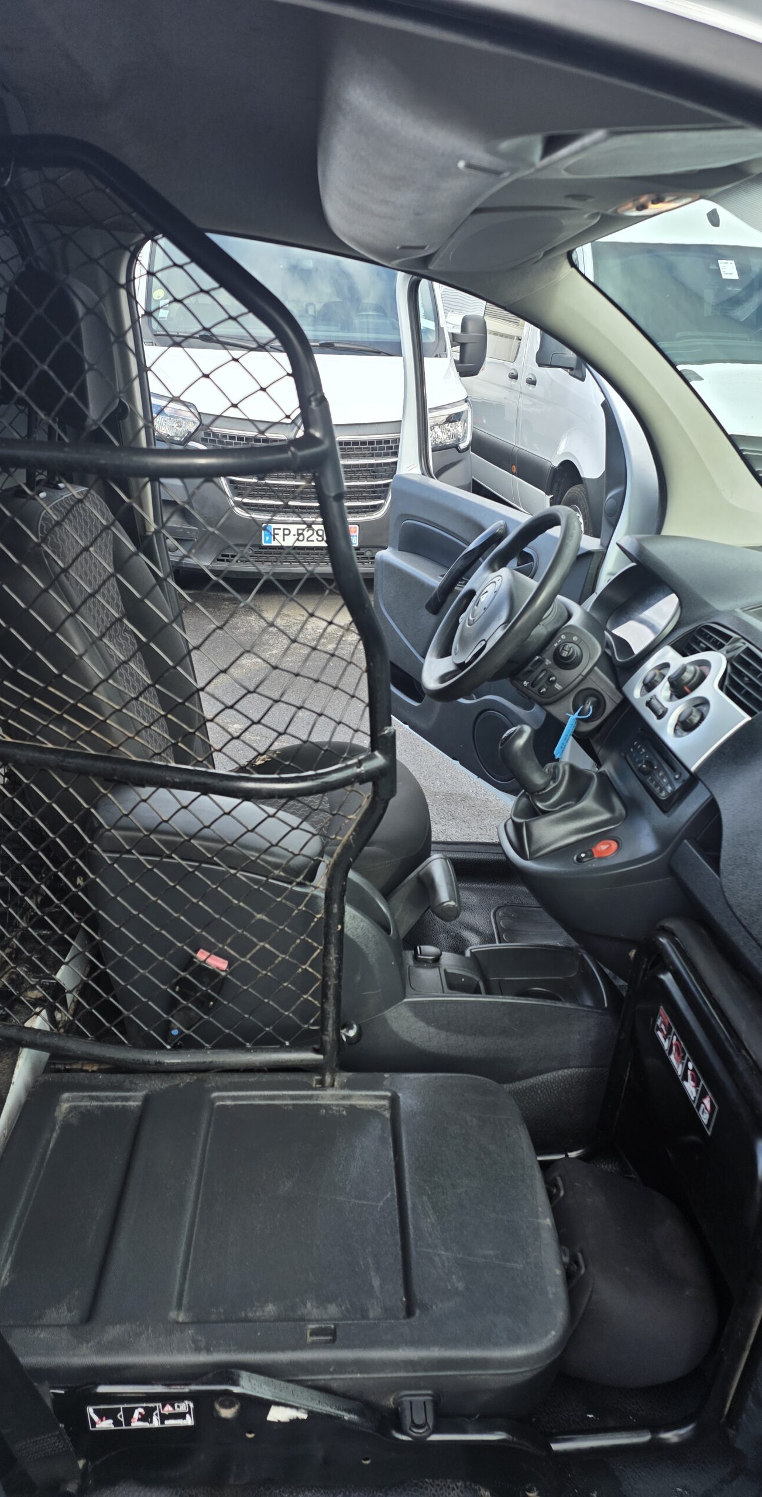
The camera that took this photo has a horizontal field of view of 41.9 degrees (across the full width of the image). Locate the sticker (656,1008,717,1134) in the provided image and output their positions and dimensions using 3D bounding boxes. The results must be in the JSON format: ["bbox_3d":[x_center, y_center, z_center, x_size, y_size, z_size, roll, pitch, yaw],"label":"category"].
[{"bbox_3d":[0.328,0.344,1.076,0.004,0.035,0.177,5,18,-5],"label":"sticker"}]

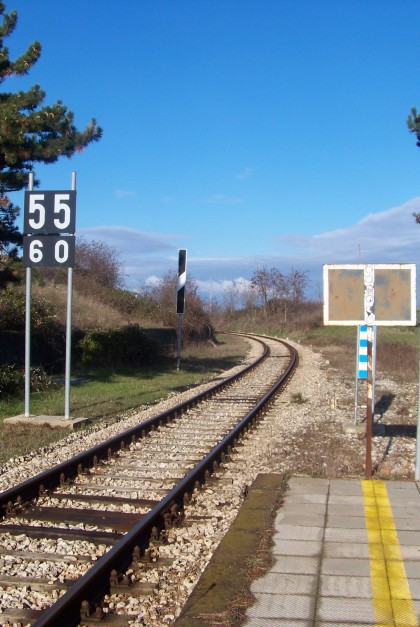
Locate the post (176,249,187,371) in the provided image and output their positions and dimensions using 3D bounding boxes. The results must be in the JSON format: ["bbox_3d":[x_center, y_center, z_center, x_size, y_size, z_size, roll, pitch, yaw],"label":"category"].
[{"bbox_3d":[-1.080,-0.110,32.500,0.290,4.560,0.110,1,0,6],"label":"post"}]

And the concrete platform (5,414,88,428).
[{"bbox_3d":[-3.060,2.030,16.100,1.430,0.130,0.780,1,0,11],"label":"concrete platform"}]

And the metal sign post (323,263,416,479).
[{"bbox_3d":[1.583,0.578,8.620,0.900,2.130,0.090,1,0,8],"label":"metal sign post"}]

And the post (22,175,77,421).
[{"bbox_3d":[-3.022,-0.340,16.400,1.020,4.620,0.120,1,0,8],"label":"post"}]

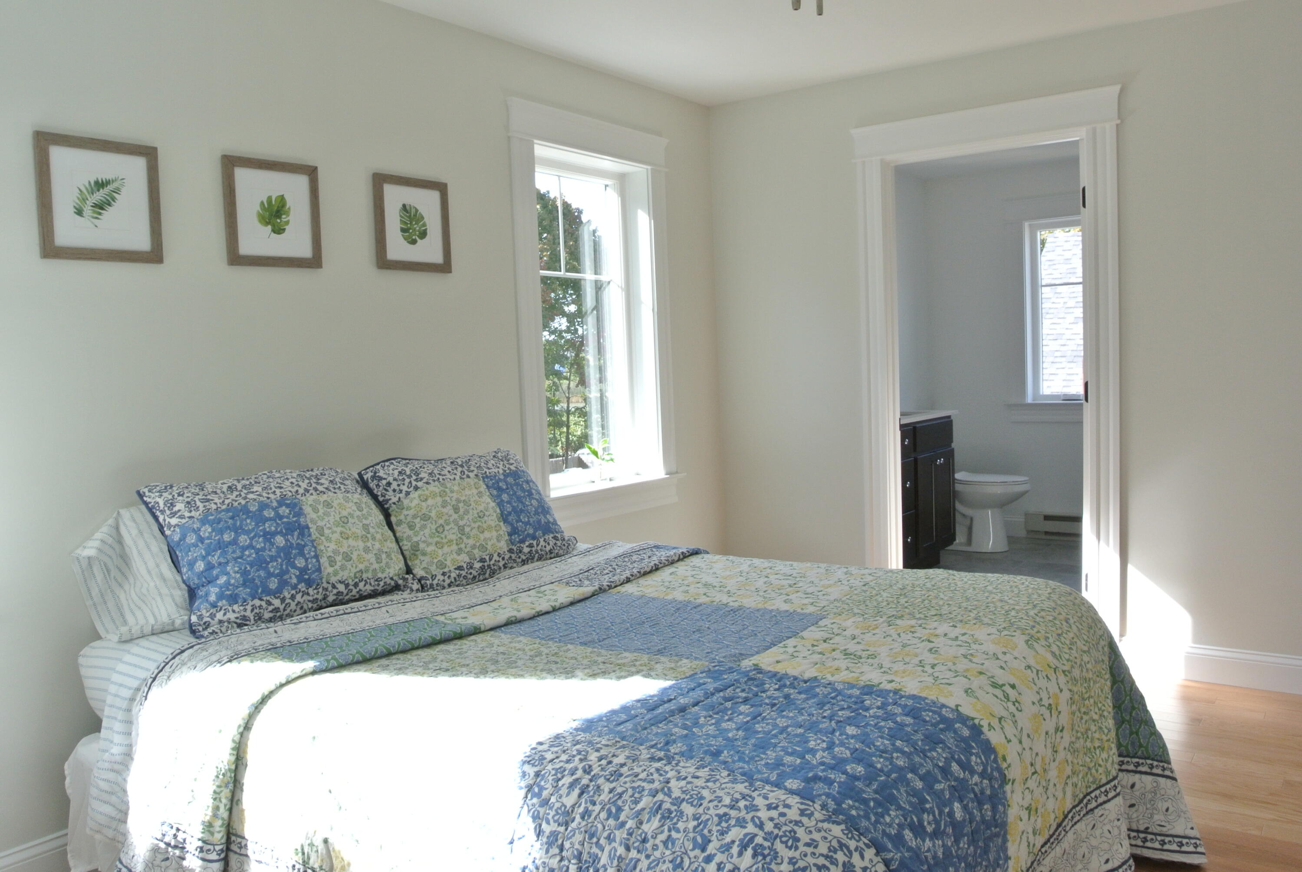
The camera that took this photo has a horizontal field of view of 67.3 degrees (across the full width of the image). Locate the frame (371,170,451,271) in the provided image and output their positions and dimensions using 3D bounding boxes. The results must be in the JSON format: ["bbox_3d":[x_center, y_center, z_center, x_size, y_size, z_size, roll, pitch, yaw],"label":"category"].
[{"bbox_3d":[-0.776,-0.688,3.186,0.025,0.297,0.296,1,6,36],"label":"frame"}]

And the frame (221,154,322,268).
[{"bbox_3d":[-1.079,-0.641,2.791,0.025,0.292,0.289,1,6,36],"label":"frame"}]

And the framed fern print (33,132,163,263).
[{"bbox_3d":[-1.360,-0.583,2.412,0.025,0.289,0.284,1,6,36],"label":"framed fern print"}]

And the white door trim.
[{"bbox_3d":[1.361,-0.210,4.019,1.061,2.184,0.170,1,6,36],"label":"white door trim"}]

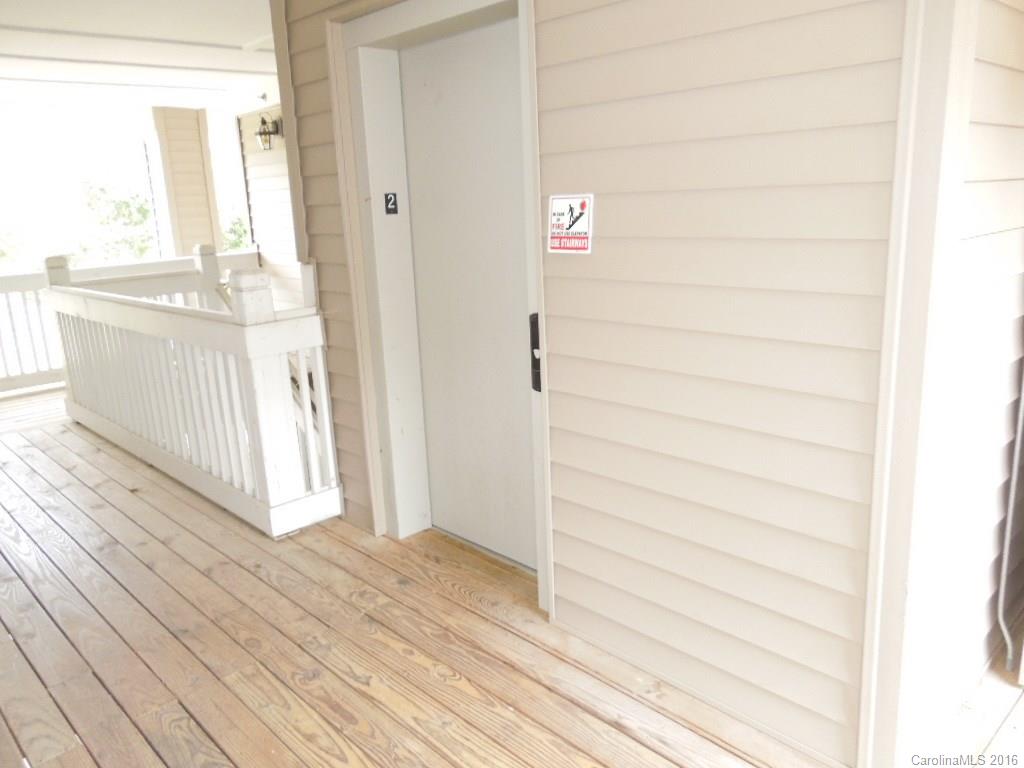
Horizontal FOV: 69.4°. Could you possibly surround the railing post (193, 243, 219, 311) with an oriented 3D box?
[{"bbox_3d":[-2.626,-0.580,6.554,0.144,1.278,0.144,-16,19,-43],"label":"railing post"}]

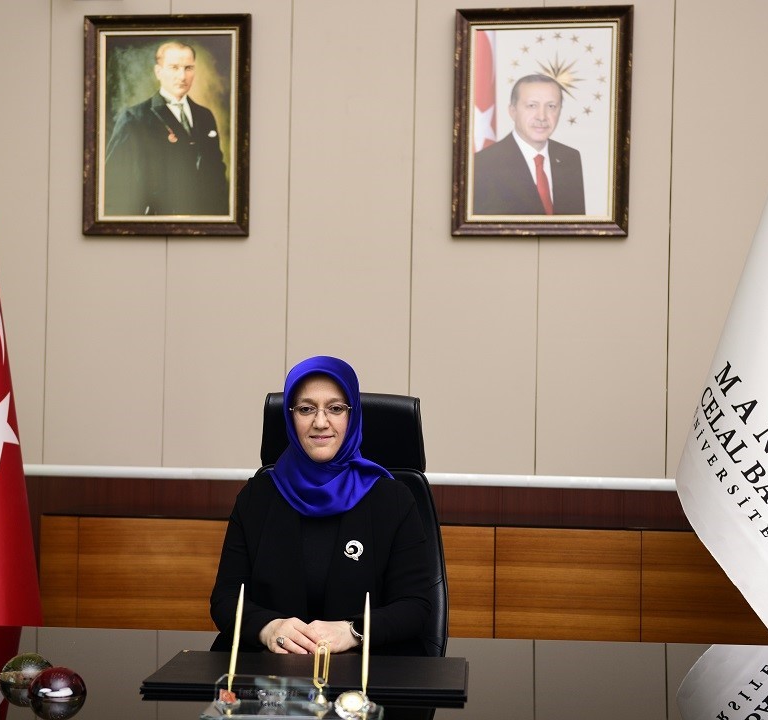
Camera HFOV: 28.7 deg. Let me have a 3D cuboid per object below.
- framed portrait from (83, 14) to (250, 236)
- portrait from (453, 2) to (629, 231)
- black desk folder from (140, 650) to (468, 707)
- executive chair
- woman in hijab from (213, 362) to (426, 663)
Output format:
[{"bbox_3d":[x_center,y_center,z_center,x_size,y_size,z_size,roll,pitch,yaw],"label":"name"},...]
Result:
[{"bbox_3d":[-0.836,-0.900,5.785,0.655,0.855,0.040,1,-2,8],"label":"framed portrait"},{"bbox_3d":[0.589,-0.880,5.565,0.650,0.850,0.040,1,-2,8],"label":"portrait"},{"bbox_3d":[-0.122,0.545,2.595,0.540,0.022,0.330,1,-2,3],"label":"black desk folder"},{"bbox_3d":[-0.107,0.701,3.300,0.660,1.250,0.690,1,-2,9],"label":"executive chair"},{"bbox_3d":[-0.134,0.655,3.101,0.500,1.330,0.680,1,-2,2],"label":"woman in hijab"}]

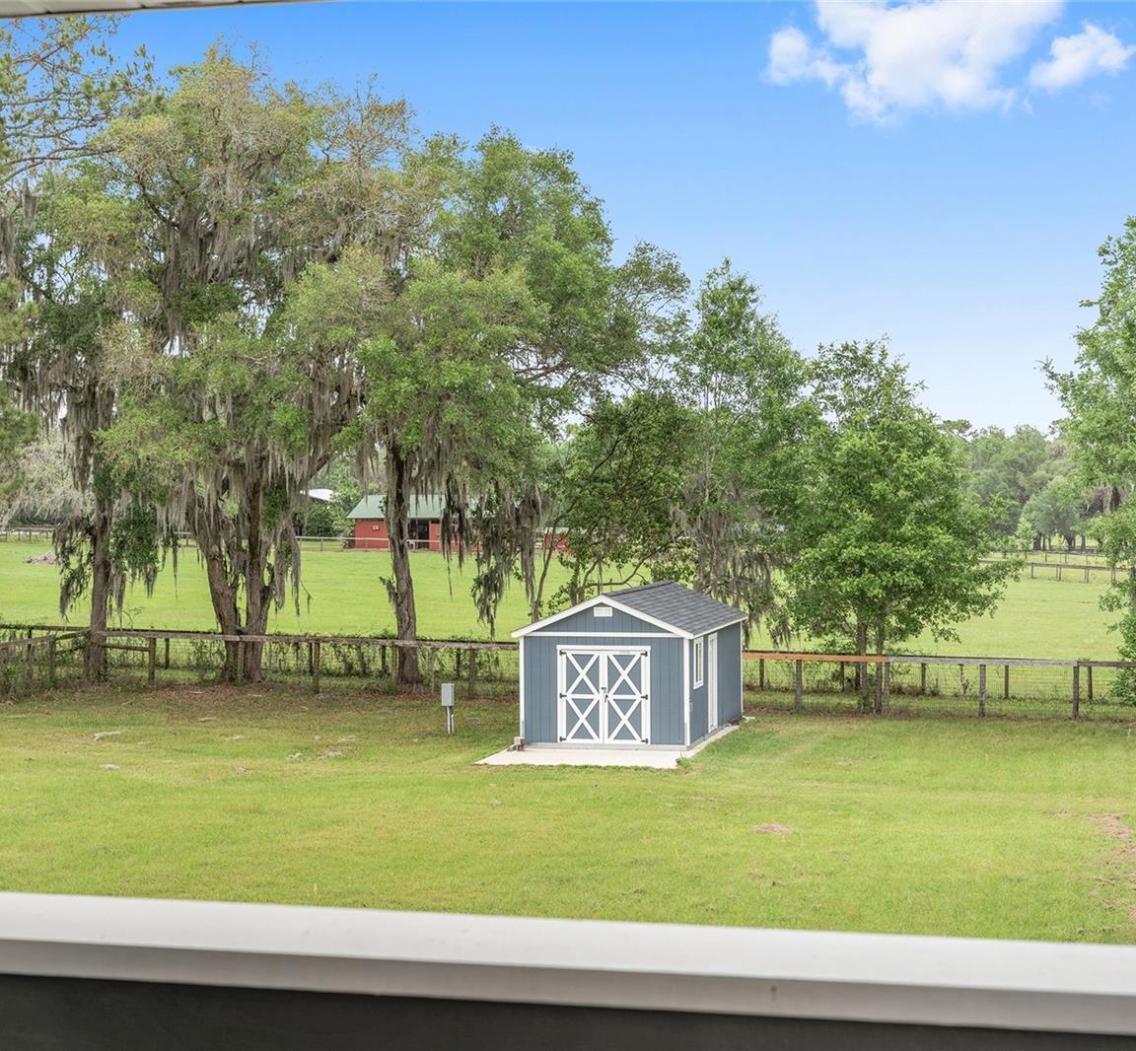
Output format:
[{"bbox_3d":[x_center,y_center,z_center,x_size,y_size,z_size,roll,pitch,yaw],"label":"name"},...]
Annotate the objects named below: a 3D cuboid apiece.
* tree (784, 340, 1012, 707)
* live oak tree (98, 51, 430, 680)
[{"bbox_3d":[8.310,0.000,54.000,5.700,9.296,5.500,-1,1,0],"label":"tree"},{"bbox_3d":[-8.563,-4.479,60.500,9.300,17.776,9.000,-1,1,0],"label":"live oak tree"}]

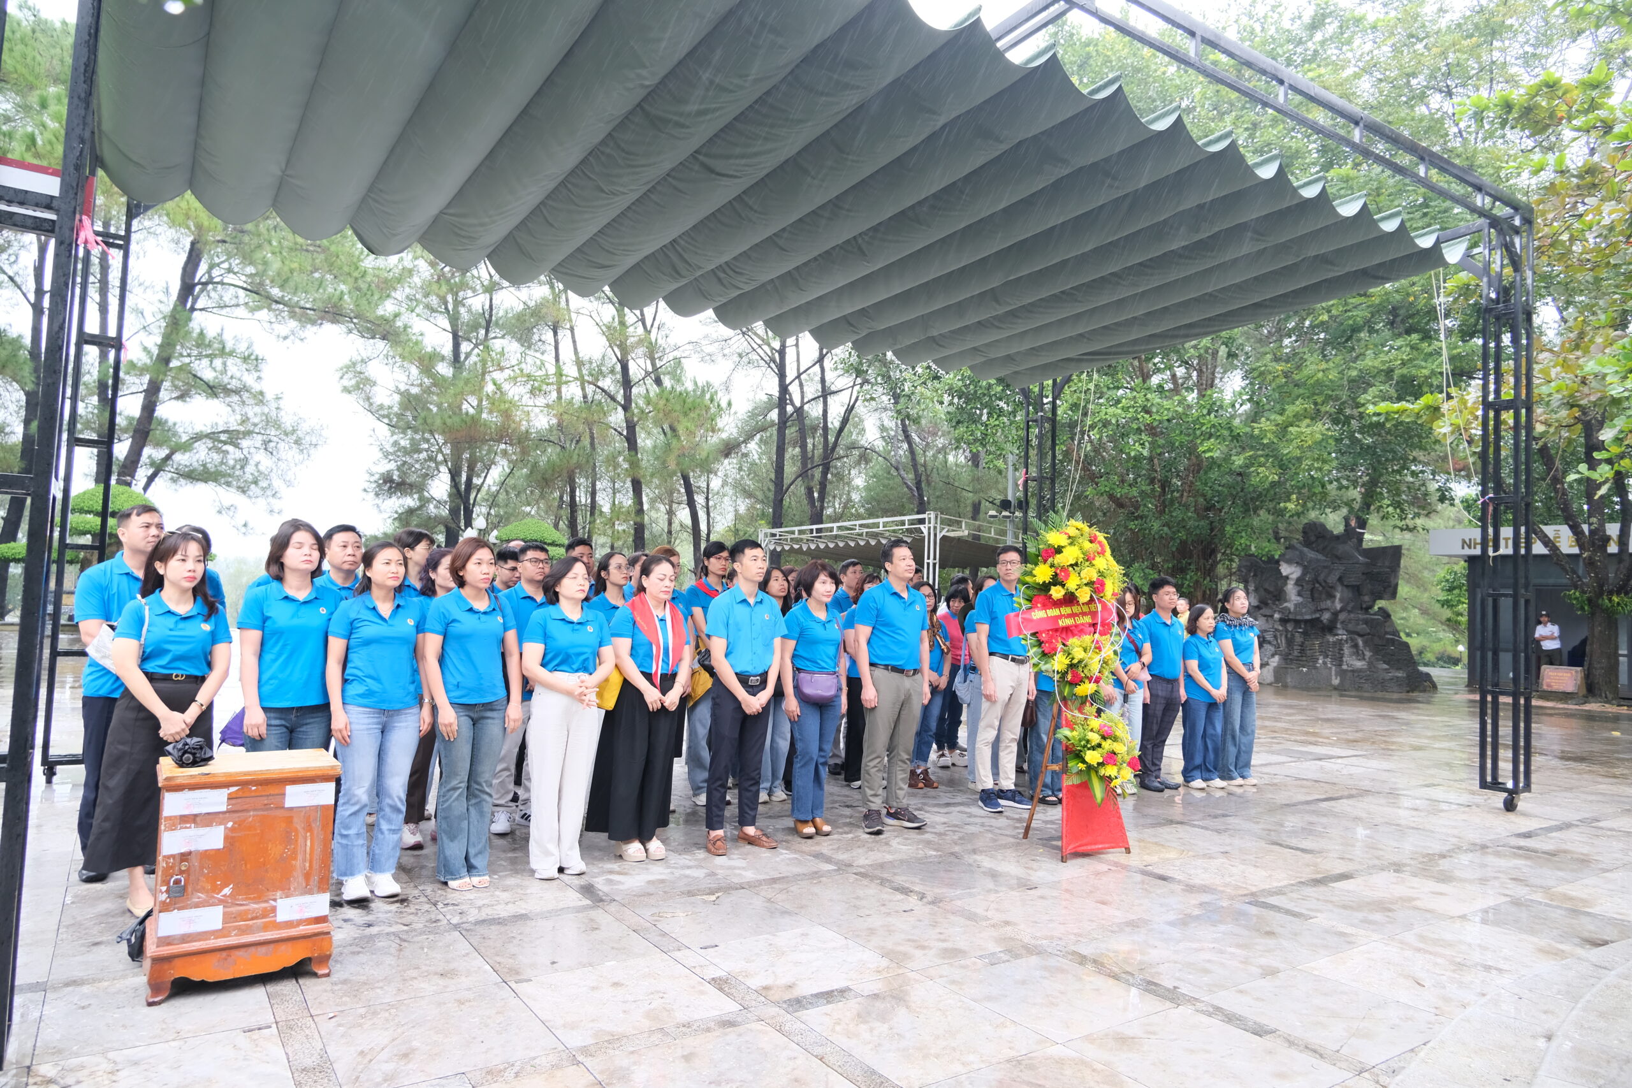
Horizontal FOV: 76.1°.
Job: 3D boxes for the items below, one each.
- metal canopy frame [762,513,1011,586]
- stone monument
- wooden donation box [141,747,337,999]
[{"bbox_3d":[3.103,1.230,27.663,5.980,3.400,7.038,4,-4,-34],"label":"metal canopy frame"},{"bbox_3d":[9.750,1.127,20.000,3.500,3.200,1.800,0,-3,25],"label":"stone monument"},{"bbox_3d":[-2.000,1.128,3.650,0.545,0.725,0.420,4,-4,-33],"label":"wooden donation box"}]

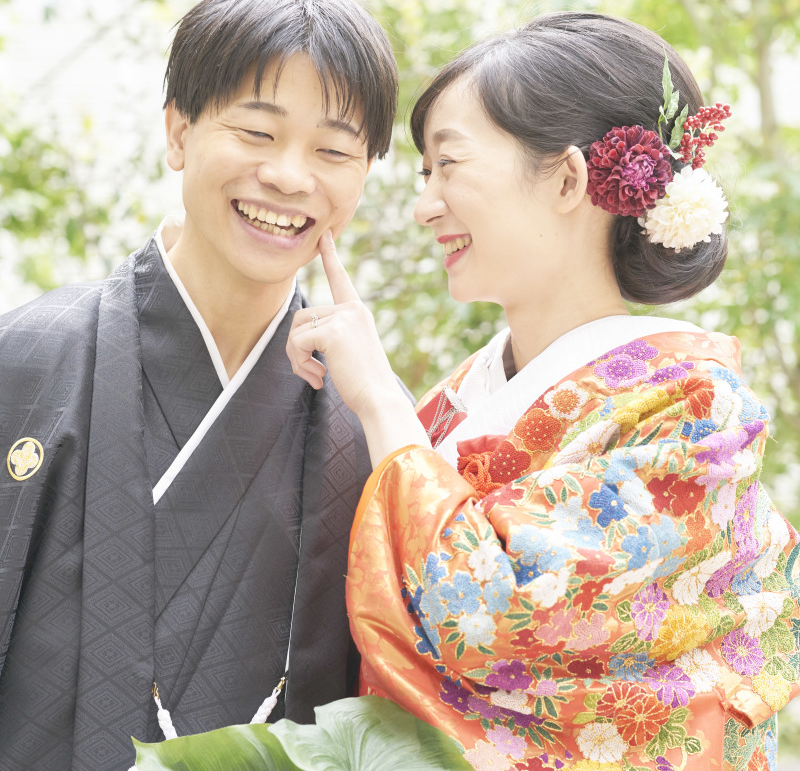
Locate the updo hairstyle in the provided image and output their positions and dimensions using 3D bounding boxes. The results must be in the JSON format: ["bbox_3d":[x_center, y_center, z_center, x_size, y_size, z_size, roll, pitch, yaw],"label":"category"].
[{"bbox_3d":[0.137,-0.186,2.320,0.252,0.238,0.185,-1,2,-18],"label":"updo hairstyle"}]

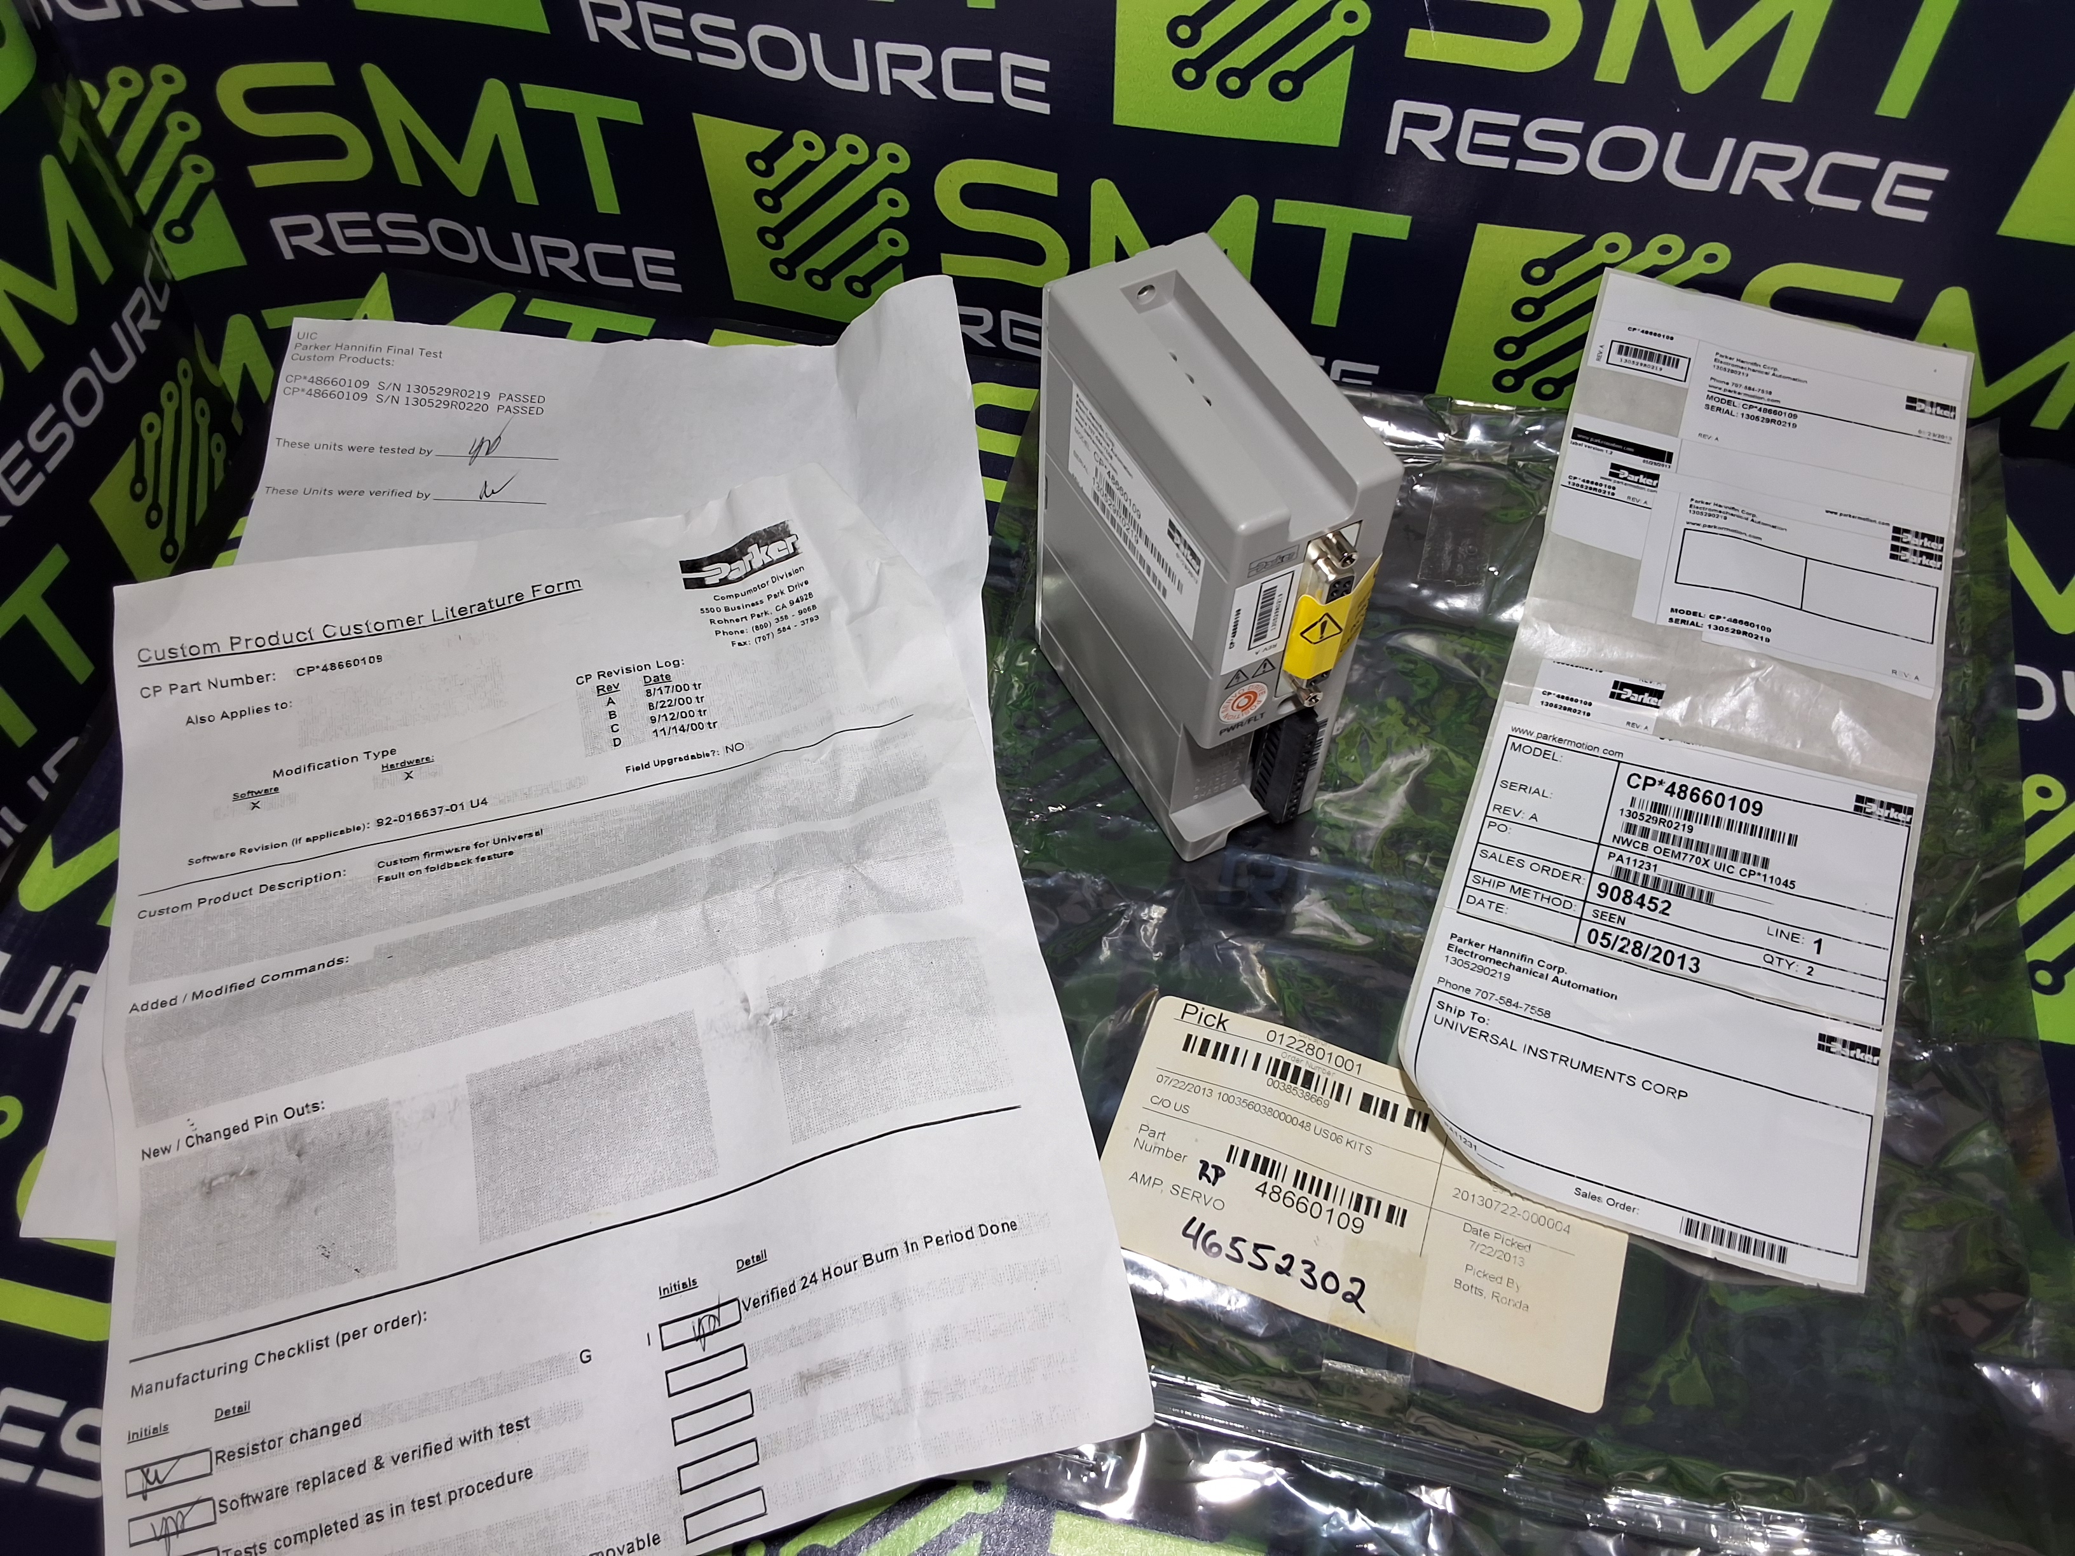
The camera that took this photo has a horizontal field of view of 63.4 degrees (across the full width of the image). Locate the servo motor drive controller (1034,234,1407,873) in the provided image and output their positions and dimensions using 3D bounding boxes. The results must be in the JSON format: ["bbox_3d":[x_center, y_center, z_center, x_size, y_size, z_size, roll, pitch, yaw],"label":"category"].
[{"bbox_3d":[0.038,-0.046,0.395,0.039,0.127,0.085,-23,60,-15],"label":"servo motor drive controller"}]

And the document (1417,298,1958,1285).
[{"bbox_3d":[0.176,-0.018,0.437,0.109,0.014,0.284,15,62,9],"label":"document"}]

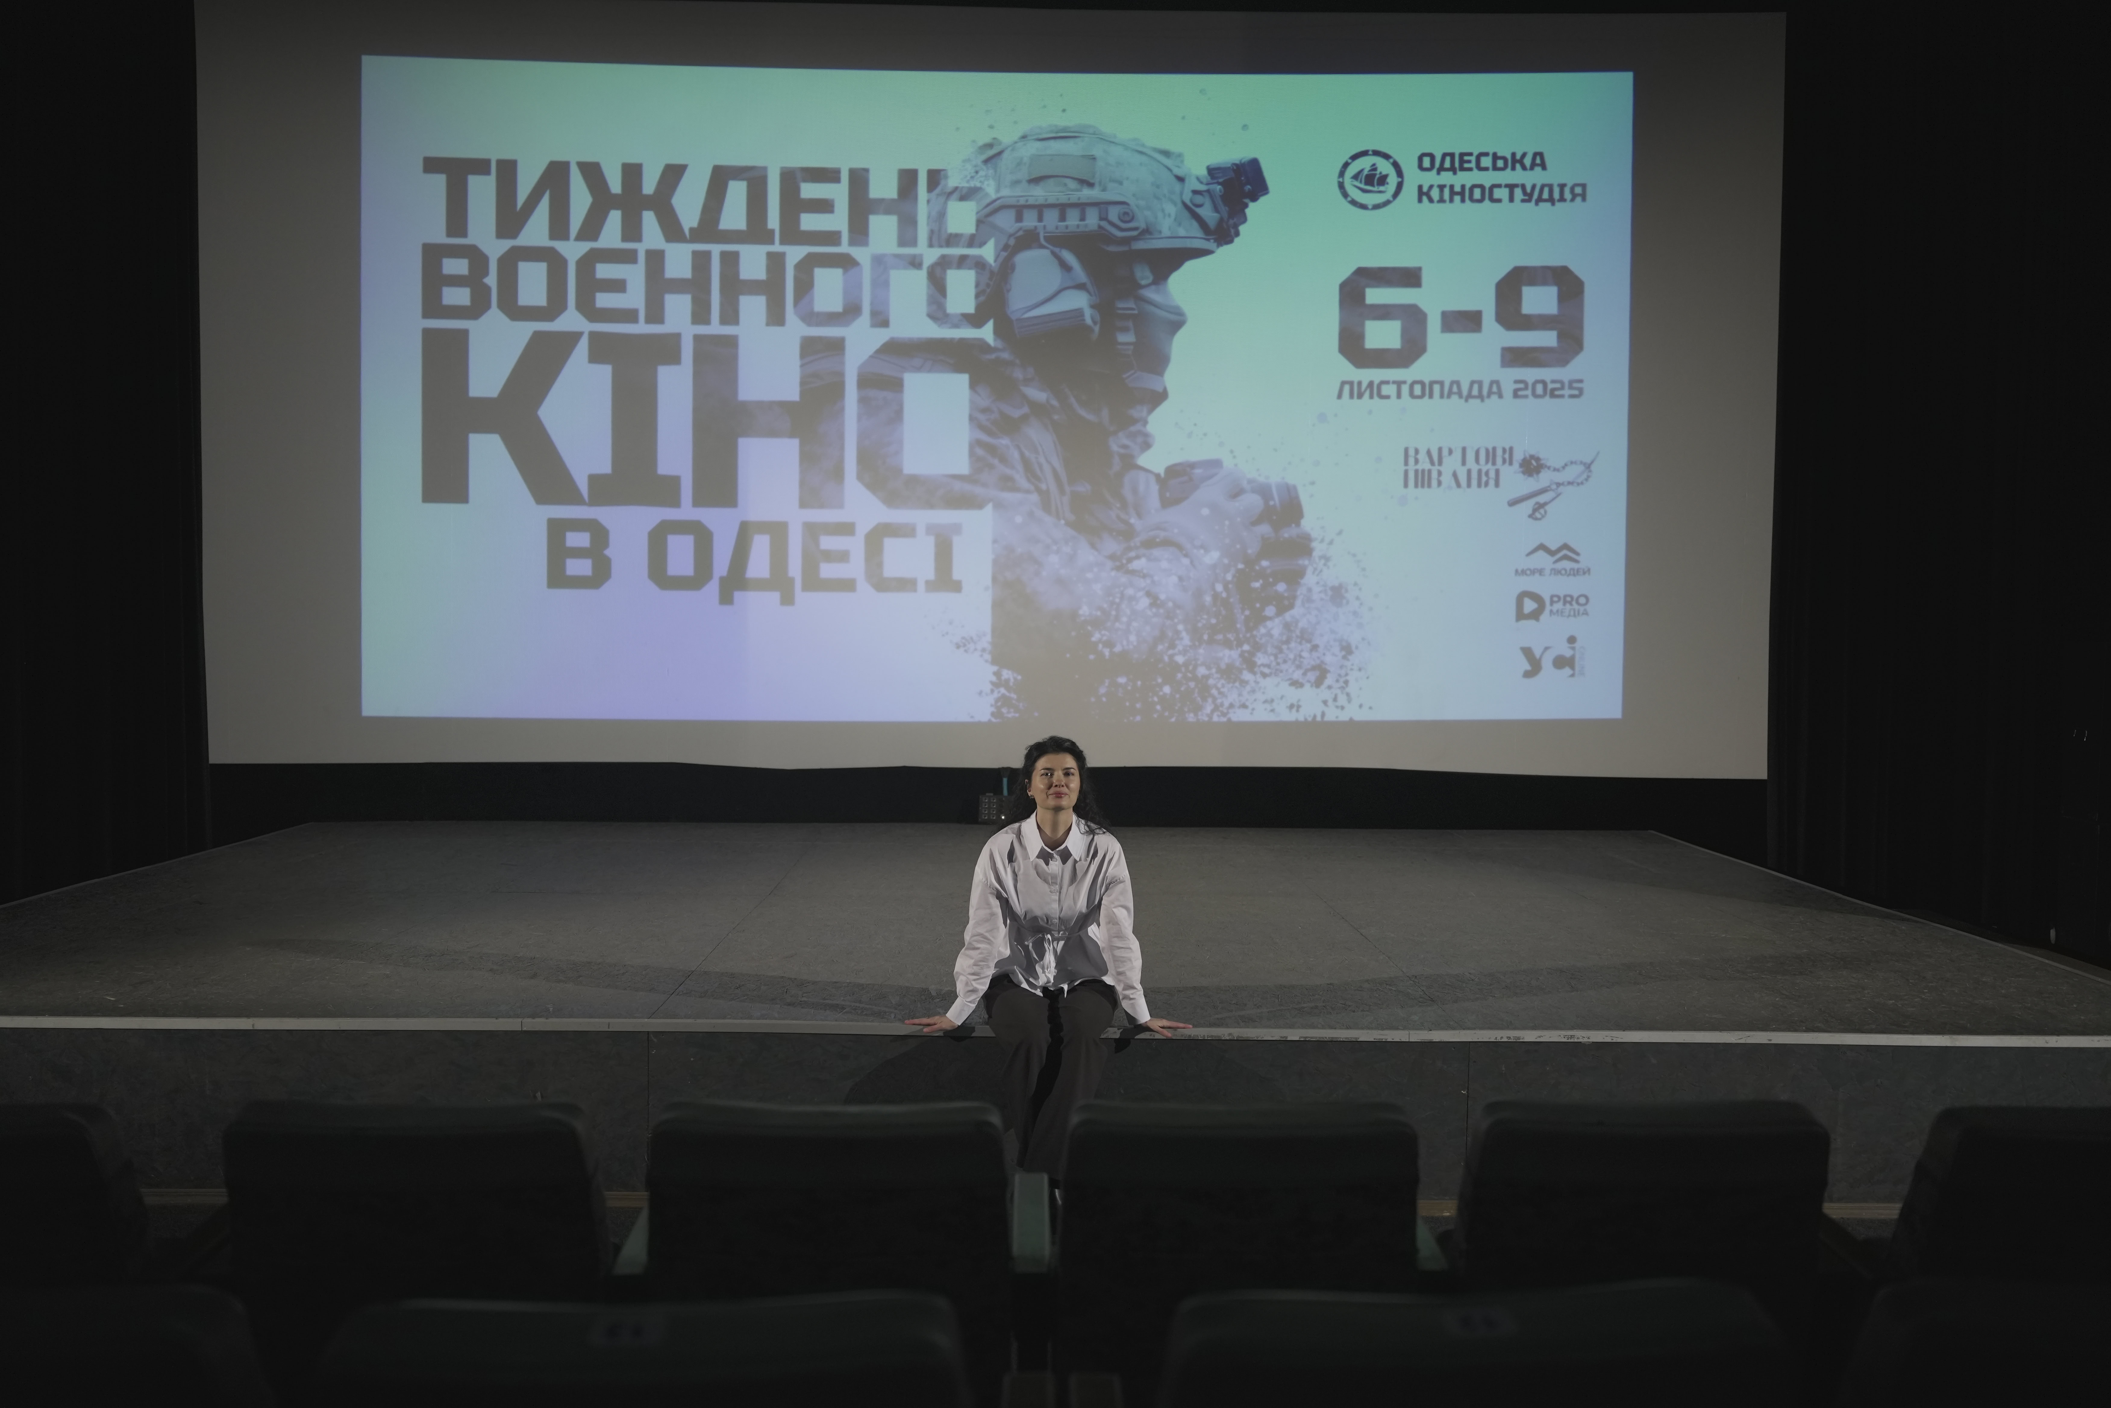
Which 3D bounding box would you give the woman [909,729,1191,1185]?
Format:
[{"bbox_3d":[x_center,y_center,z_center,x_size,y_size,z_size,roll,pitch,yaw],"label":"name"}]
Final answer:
[{"bbox_3d":[-0.020,0.780,4.830,0.830,1.360,0.740,0,3,-1],"label":"woman"}]

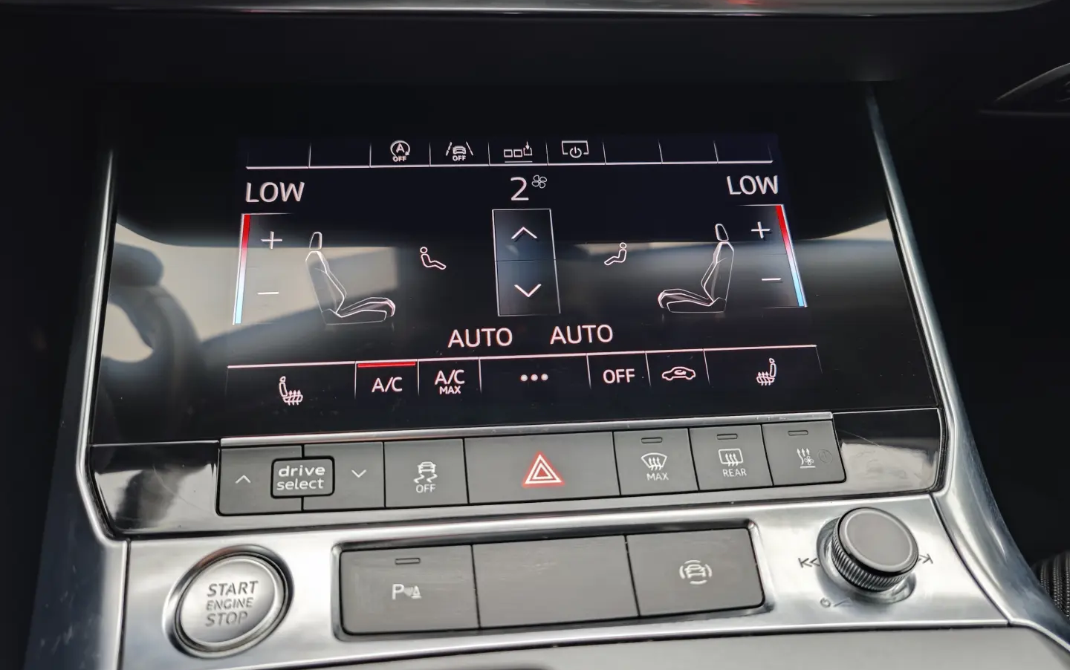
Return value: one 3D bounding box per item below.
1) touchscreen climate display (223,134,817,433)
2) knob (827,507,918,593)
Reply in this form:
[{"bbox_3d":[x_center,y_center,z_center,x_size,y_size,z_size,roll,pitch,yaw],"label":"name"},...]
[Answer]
[{"bbox_3d":[-0.004,-0.021,0.248,0.194,0.010,0.102,-2,75,-5],"label":"touchscreen climate display"},{"bbox_3d":[0.097,0.062,0.205,0.021,0.011,0.021,-2,40,-5],"label":"knob"}]

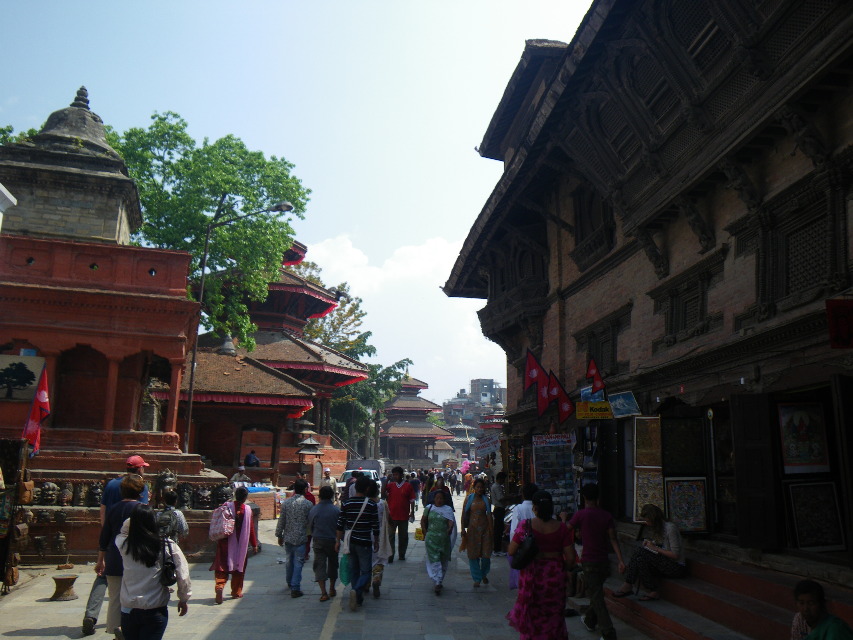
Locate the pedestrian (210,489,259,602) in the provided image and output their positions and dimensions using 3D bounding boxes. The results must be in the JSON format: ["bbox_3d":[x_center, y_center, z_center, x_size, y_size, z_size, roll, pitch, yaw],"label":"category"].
[{"bbox_3d":[-2.565,3.053,9.480,0.580,1.480,0.450,2,-12,-3],"label":"pedestrian"}]

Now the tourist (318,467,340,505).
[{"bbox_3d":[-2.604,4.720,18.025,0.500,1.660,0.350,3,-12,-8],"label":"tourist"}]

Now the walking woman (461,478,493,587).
[{"bbox_3d":[0.793,3.328,10.863,0.500,1.594,0.420,2,-12,-2],"label":"walking woman"}]

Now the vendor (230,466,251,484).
[{"bbox_3d":[-6.559,5.579,24.209,0.650,0.860,0.600,5,-13,-15],"label":"vendor"}]

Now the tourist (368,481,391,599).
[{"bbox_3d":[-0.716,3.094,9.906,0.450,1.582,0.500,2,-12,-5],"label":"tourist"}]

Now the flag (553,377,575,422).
[{"bbox_3d":[2.620,1.511,13.200,0.450,0.920,0.120,2,-12,-5],"label":"flag"}]

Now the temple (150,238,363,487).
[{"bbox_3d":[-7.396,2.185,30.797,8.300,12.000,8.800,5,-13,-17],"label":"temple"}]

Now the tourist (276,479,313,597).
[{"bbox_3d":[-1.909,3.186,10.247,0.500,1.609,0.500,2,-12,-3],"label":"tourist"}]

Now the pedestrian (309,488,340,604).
[{"bbox_3d":[-1.370,3.076,9.586,0.460,1.530,0.420,2,-12,-4],"label":"pedestrian"}]

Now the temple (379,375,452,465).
[{"bbox_3d":[-2.399,12.486,80.706,8.700,12.300,8.700,7,-13,-24],"label":"temple"}]

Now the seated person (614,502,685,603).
[{"bbox_3d":[2.777,2.909,8.692,0.880,1.060,0.470,3,-12,-8],"label":"seated person"}]

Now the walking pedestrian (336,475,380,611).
[{"bbox_3d":[-0.879,2.933,9.206,0.560,1.670,0.480,2,-12,-4],"label":"walking pedestrian"}]

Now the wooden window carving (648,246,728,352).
[{"bbox_3d":[3.873,-0.195,10.428,0.280,1.030,2.400,2,-12,-5],"label":"wooden window carving"}]

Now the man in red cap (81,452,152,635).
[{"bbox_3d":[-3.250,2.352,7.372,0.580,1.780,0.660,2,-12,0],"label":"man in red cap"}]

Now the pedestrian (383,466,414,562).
[{"bbox_3d":[-0.512,3.724,13.307,0.550,1.740,0.420,1,-12,0],"label":"pedestrian"}]

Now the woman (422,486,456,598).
[{"bbox_3d":[0.208,3.295,10.347,0.500,1.490,0.380,1,-12,1],"label":"woman"}]

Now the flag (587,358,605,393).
[{"bbox_3d":[3.046,1.006,12.400,0.330,0.600,0.100,2,-12,-5],"label":"flag"}]

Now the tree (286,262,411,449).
[{"bbox_3d":[-6.858,4.452,56.001,10.500,19.000,10.000,1,-12,0],"label":"tree"}]

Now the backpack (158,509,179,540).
[{"bbox_3d":[-3.477,2.756,9.300,0.300,0.430,0.200,3,-12,-7],"label":"backpack"}]

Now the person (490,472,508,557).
[{"bbox_3d":[1.555,4.064,14.496,0.420,1.682,0.450,2,-12,-2],"label":"person"}]

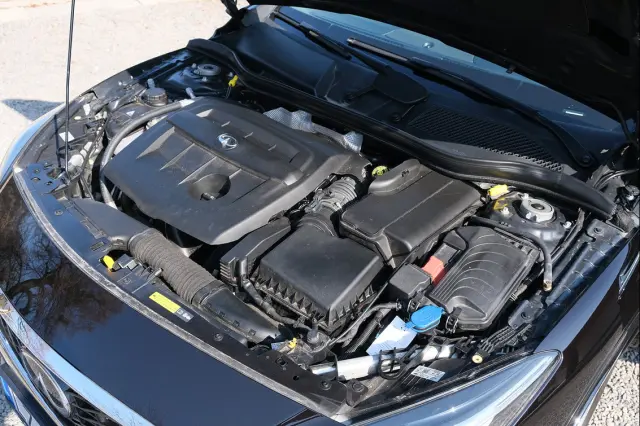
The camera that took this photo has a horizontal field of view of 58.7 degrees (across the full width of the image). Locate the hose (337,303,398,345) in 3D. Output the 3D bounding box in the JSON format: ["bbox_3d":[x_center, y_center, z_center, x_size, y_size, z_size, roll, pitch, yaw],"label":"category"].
[{"bbox_3d":[0.096,0.233,1.179,0.055,0.045,0.165,28,47,32],"label":"hose"}]

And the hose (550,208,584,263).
[{"bbox_3d":[0.553,0.055,1.270,0.030,0.045,0.200,24,45,28],"label":"hose"}]

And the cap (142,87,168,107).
[{"bbox_3d":[-0.493,-0.352,1.724,0.066,0.038,0.066,-1,39,1],"label":"cap"}]

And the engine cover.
[{"bbox_3d":[-0.227,-0.113,1.444,0.560,0.110,0.430,28,47,32],"label":"engine cover"}]

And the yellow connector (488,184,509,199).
[{"bbox_3d":[0.413,-0.049,1.321,0.050,0.026,0.030,-22,43,-24],"label":"yellow connector"}]

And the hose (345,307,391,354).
[{"bbox_3d":[0.105,0.252,1.210,0.028,0.035,0.150,26,46,30],"label":"hose"}]

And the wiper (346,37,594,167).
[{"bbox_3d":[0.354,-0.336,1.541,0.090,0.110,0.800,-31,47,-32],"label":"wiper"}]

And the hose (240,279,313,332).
[{"bbox_3d":[-0.103,0.204,1.196,0.200,0.050,0.045,28,47,32],"label":"hose"}]

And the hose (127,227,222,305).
[{"bbox_3d":[-0.316,0.114,1.224,0.240,0.085,0.085,28,47,32],"label":"hose"}]

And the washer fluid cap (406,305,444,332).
[{"bbox_3d":[0.209,0.207,1.127,0.060,0.030,0.066,-5,39,-5],"label":"washer fluid cap"}]

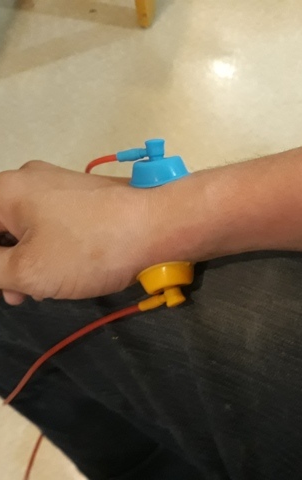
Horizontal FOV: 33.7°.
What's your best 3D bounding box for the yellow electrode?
[{"bbox_3d":[0.010,0.029,0.303,0.039,0.037,0.025,-13,76,0],"label":"yellow electrode"}]

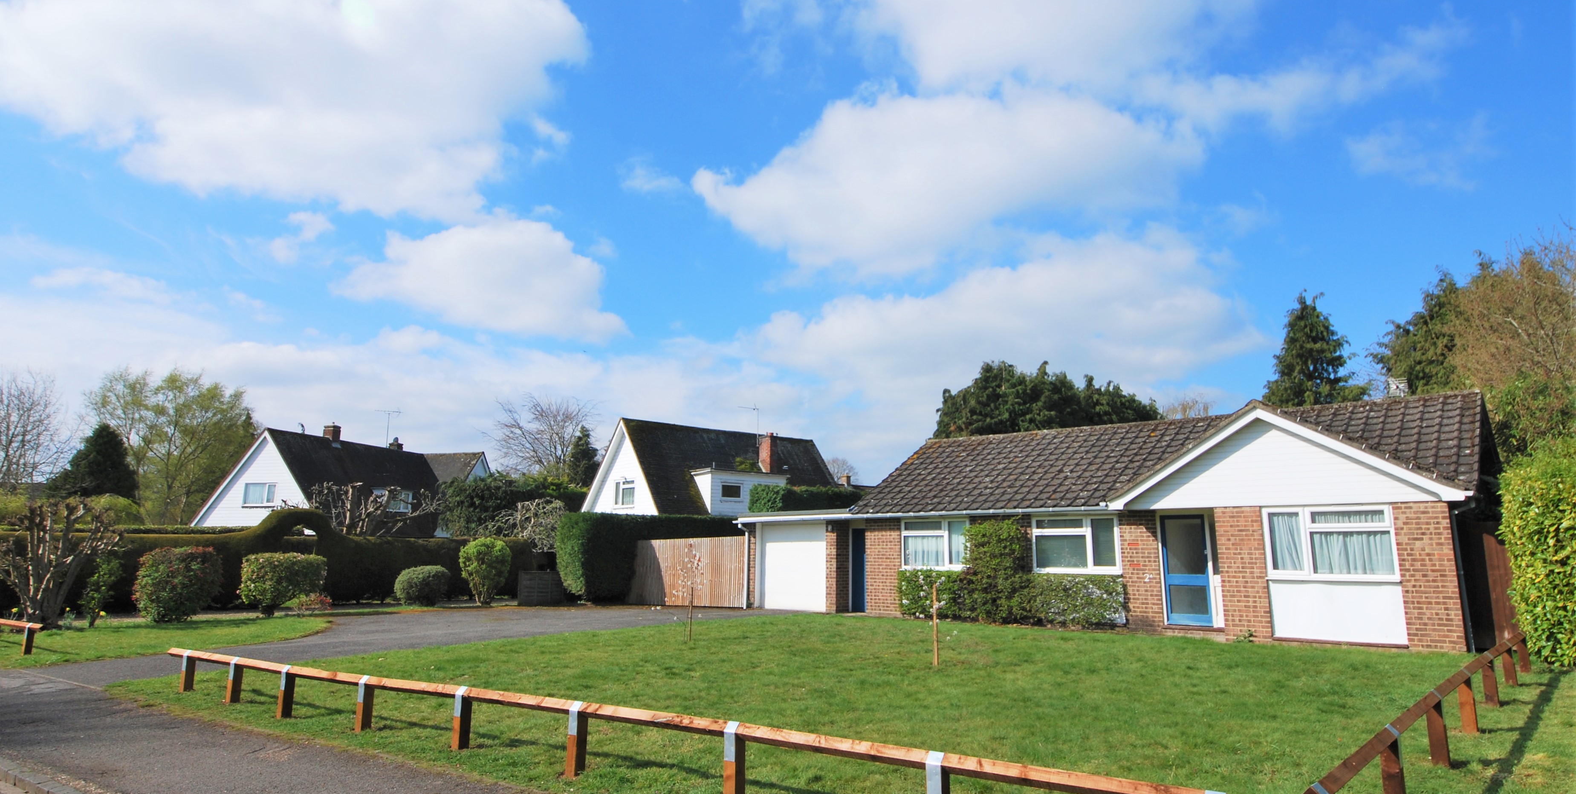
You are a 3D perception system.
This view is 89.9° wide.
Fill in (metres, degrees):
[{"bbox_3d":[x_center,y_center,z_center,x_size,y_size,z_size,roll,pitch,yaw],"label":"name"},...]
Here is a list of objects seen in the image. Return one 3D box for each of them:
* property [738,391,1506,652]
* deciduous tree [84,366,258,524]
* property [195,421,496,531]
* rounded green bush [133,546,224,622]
[{"bbox_3d":[6.630,2.834,18.293,14.800,4.420,7.600,-9,-15,41],"label":"property"},{"bbox_3d":[-40.054,4.246,49.967,9.000,12.387,8.500,10,-14,-38],"label":"deciduous tree"},{"bbox_3d":[-23.025,5.941,42.385,8.900,6.774,12.200,-2,-11,16],"label":"property"},{"bbox_3d":[-12.708,3.750,16.446,1.600,1.620,1.500,9,-14,-37],"label":"rounded green bush"}]

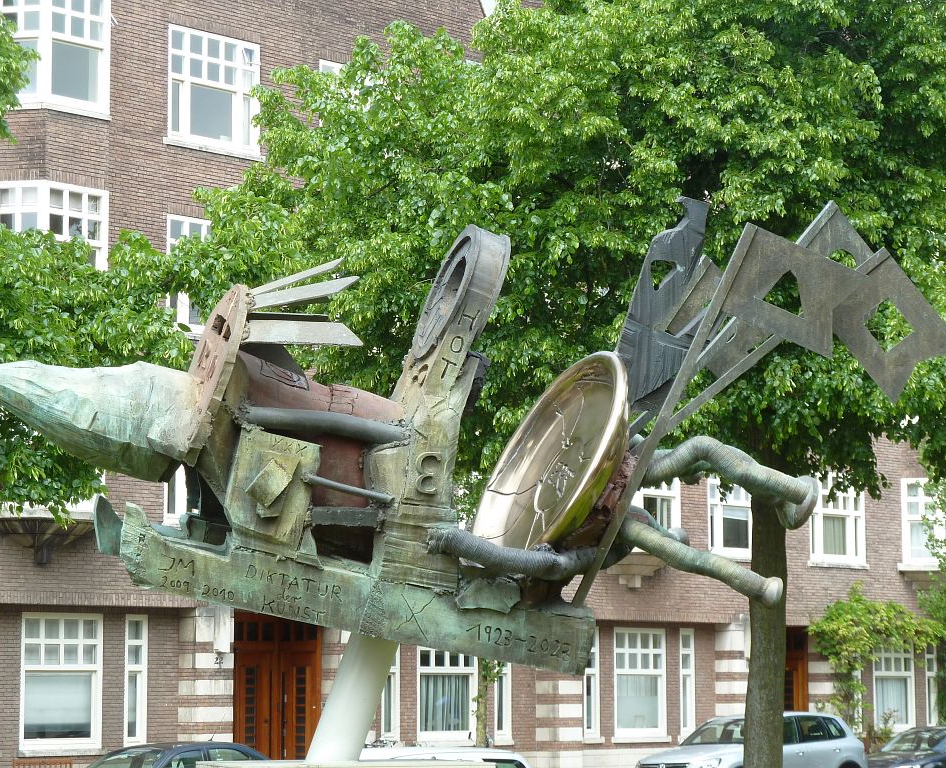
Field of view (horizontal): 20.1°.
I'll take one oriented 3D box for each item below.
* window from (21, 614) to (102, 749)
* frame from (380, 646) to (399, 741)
[{"bbox_3d":[-6.422,4.608,41.303,0.120,2.095,1.587,-6,-9,43],"label":"window"},{"bbox_3d":[-1.500,5.204,46.531,0.120,2.095,0.465,-6,-9,43],"label":"frame"}]

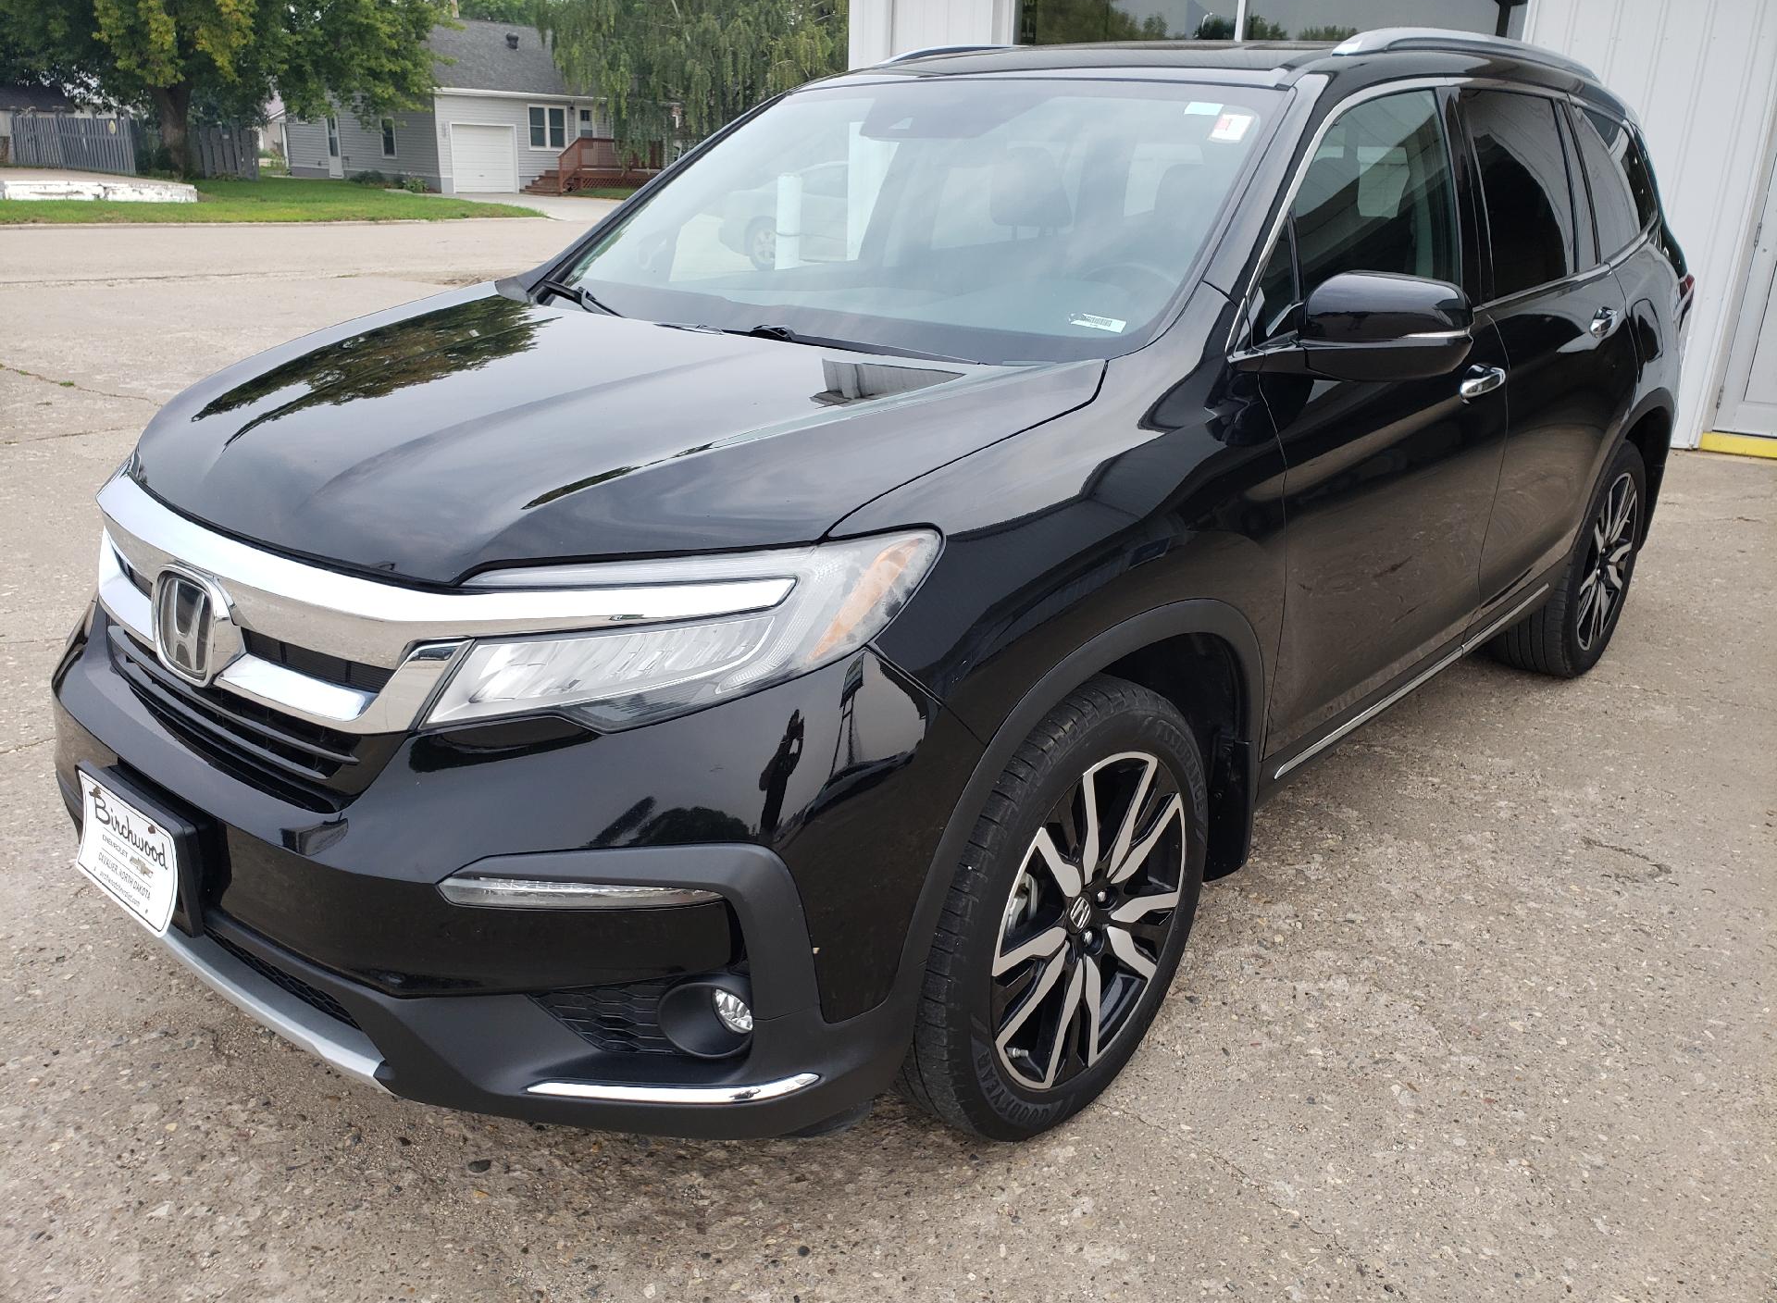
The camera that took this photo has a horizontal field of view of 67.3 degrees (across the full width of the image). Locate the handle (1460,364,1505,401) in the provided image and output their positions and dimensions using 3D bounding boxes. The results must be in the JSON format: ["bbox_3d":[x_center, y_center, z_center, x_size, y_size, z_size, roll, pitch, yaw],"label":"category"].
[{"bbox_3d":[1.212,-0.565,2.747,0.055,0.050,0.230,18,26,38],"label":"handle"}]

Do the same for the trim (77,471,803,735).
[{"bbox_3d":[-0.848,-0.106,2.035,1.580,0.210,0.440,16,25,39],"label":"trim"}]

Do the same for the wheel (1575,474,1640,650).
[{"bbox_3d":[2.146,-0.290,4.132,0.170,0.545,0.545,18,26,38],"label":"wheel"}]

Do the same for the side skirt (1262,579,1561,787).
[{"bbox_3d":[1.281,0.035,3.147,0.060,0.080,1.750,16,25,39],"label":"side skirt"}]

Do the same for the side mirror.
[{"bbox_3d":[0.728,-0.511,2.139,0.255,0.190,0.380,16,25,39],"label":"side mirror"}]

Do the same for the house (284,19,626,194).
[{"bbox_3d":[-16.028,-20.222,49.243,9.200,6.100,8.400,15,24,34],"label":"house"}]

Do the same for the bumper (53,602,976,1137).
[{"bbox_3d":[-0.816,0.153,2.140,1.950,0.720,0.635,18,26,38],"label":"bumper"}]

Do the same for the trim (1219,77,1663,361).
[{"bbox_3d":[1.411,-1.067,3.116,0.210,0.505,2.880,16,25,39],"label":"trim"}]

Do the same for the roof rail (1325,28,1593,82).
[{"bbox_3d":[1.520,-1.480,3.342,0.090,0.100,1.920,18,26,38],"label":"roof rail"}]

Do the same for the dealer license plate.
[{"bbox_3d":[-1.085,0.283,1.883,0.305,0.152,0.020,16,11,39],"label":"dealer license plate"}]

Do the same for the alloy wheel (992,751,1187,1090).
[{"bbox_3d":[0.253,0.399,2.151,0.200,0.544,0.544,16,25,39],"label":"alloy wheel"}]

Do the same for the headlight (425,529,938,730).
[{"bbox_3d":[-0.244,-0.027,1.644,0.637,0.250,0.190,2,20,3],"label":"headlight"}]

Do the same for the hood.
[{"bbox_3d":[-0.604,-0.393,2.229,1.640,0.235,1.080,16,25,39],"label":"hood"}]

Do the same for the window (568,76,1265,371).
[{"bbox_3d":[0.008,-0.896,2.724,1.520,0.105,0.878,18,61,38],"label":"window"}]

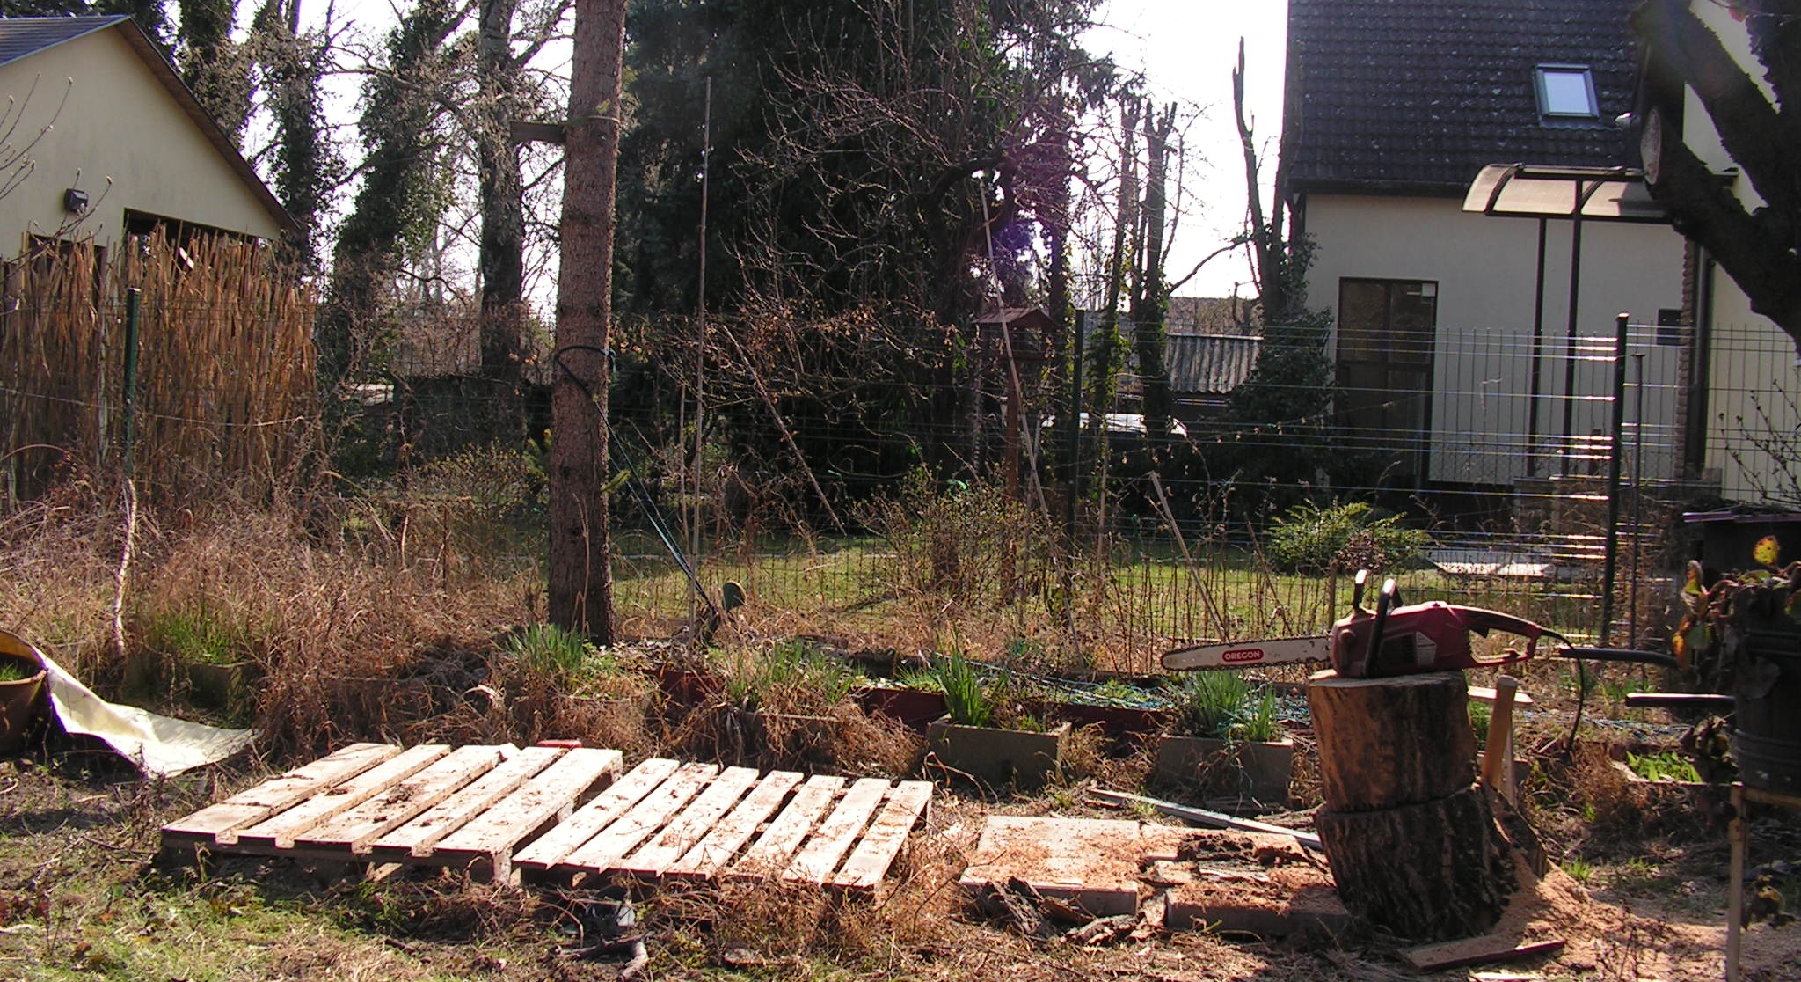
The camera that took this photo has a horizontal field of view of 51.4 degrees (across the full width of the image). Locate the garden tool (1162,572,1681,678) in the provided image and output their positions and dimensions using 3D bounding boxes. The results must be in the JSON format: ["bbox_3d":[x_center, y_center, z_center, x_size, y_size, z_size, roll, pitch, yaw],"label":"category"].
[{"bbox_3d":[1.091,0.315,4.420,0.930,0.235,0.220,-5,0,10],"label":"garden tool"}]

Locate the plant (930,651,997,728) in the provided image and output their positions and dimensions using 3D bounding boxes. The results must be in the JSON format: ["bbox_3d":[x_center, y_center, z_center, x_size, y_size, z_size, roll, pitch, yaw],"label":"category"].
[{"bbox_3d":[0.200,0.632,5.970,0.205,0.250,0.190,2,1,2],"label":"plant"}]

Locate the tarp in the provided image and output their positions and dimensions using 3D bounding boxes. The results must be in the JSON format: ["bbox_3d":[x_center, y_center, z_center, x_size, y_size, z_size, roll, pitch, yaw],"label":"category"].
[{"bbox_3d":[-2.510,0.683,6.080,0.820,0.360,0.750,2,1,-22],"label":"tarp"}]

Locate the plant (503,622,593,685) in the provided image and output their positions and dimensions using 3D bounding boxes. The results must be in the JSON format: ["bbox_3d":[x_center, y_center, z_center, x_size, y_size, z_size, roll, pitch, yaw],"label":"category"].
[{"bbox_3d":[-1.185,0.549,6.300,0.280,0.210,0.220,2,1,-11],"label":"plant"}]

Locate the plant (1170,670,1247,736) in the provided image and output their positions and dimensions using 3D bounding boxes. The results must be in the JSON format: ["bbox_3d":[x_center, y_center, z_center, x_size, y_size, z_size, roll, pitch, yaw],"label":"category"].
[{"bbox_3d":[0.979,0.668,5.950,0.240,0.220,0.210,3,1,9],"label":"plant"}]

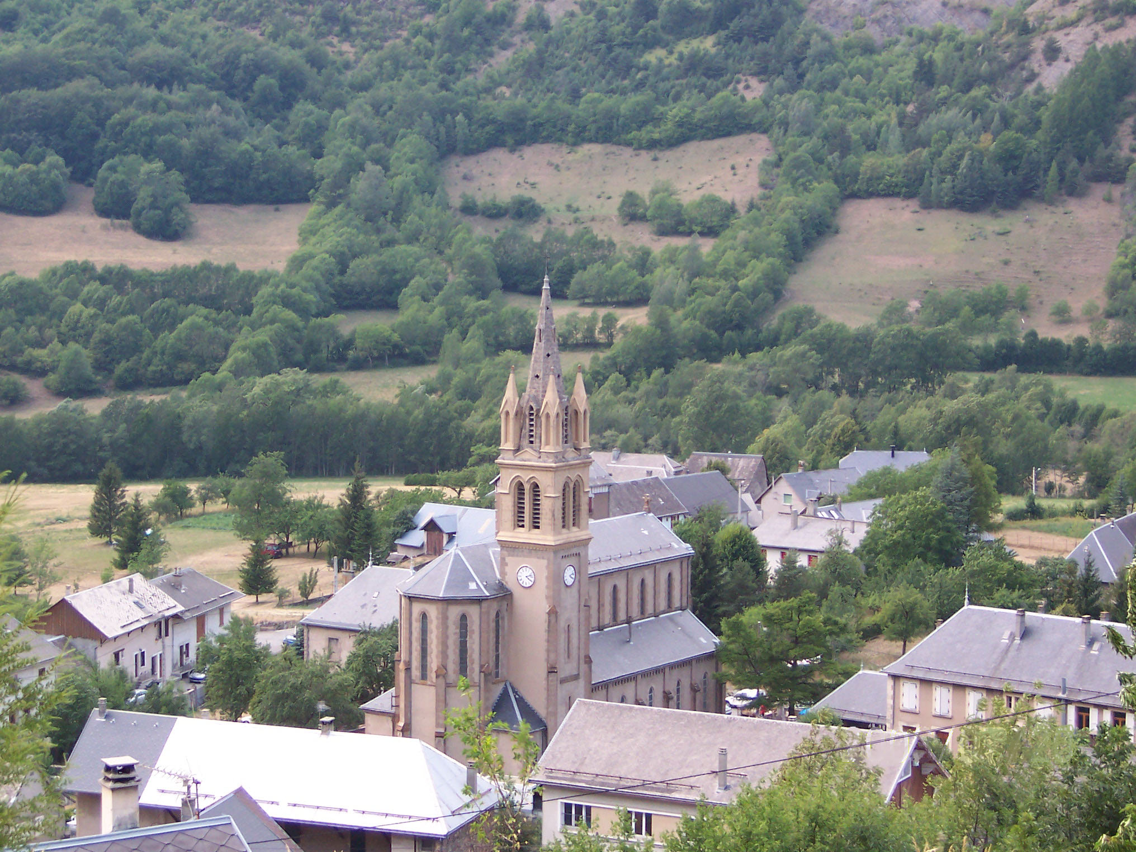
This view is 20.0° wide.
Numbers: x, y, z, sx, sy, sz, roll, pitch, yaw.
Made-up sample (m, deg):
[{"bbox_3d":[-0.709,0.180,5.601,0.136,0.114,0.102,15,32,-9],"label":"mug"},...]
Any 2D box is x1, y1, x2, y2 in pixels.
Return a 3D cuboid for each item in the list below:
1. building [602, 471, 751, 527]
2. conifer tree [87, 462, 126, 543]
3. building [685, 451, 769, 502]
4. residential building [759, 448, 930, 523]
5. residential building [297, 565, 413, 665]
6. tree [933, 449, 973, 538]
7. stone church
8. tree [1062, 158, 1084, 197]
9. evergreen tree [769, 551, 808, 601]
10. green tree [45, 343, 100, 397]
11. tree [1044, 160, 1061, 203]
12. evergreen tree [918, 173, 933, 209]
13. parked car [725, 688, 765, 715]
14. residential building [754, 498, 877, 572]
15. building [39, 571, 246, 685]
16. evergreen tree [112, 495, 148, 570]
[{"bbox_3d":[11.300,10.850,364.000,9.400,9.400,21.000,5,7,38],"label":"building"},{"bbox_3d":[-56.340,9.381,393.000,4.770,9.980,4.770,0,6,0],"label":"conifer tree"},{"bbox_3d":[20.932,7.403,419.551,11.500,8.700,7.500,4,7,35],"label":"building"},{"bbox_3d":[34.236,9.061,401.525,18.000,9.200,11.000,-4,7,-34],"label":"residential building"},{"bbox_3d":[-15.700,17.820,287.700,13.800,9.930,9.100,5,7,35],"label":"residential building"},{"bbox_3d":[45.320,8.390,378.000,5.200,12.230,5.200,1,6,0],"label":"tree"},{"bbox_3d":[-1.739,6.704,274.186,16.500,40.000,34.900,4,7,34],"label":"stone church"},{"bbox_3d":[122.474,-60.268,780.000,5.380,9.260,5.380,0,6,0],"label":"tree"},{"bbox_3d":[22.700,15.880,331.000,3.800,6.070,3.800,1,6,0],"label":"evergreen tree"},{"bbox_3d":[-88.540,-10.000,575.000,9.600,9.630,9.600,1,6,0],"label":"green tree"},{"bbox_3d":[117.523,-59.300,780.000,4.090,10.330,4.090,0,6,0],"label":"tree"},{"bbox_3d":[86.743,-57.147,780.000,3.660,8.610,3.660,0,6,0],"label":"evergreen tree"},{"bbox_3d":[15.877,24.644,288.272,1.750,1.500,4.150,4,7,34],"label":"parked car"},{"bbox_3d":[26.700,14.210,338.500,16.000,8.000,8.500,6,8,43],"label":"residential building"},{"bbox_3d":[-40.200,17.880,295.700,10.000,8.550,31.500,2,6,15],"label":"building"},{"bbox_3d":[-47.840,11.750,352.000,4.300,8.780,4.300,1,6,0],"label":"evergreen tree"}]

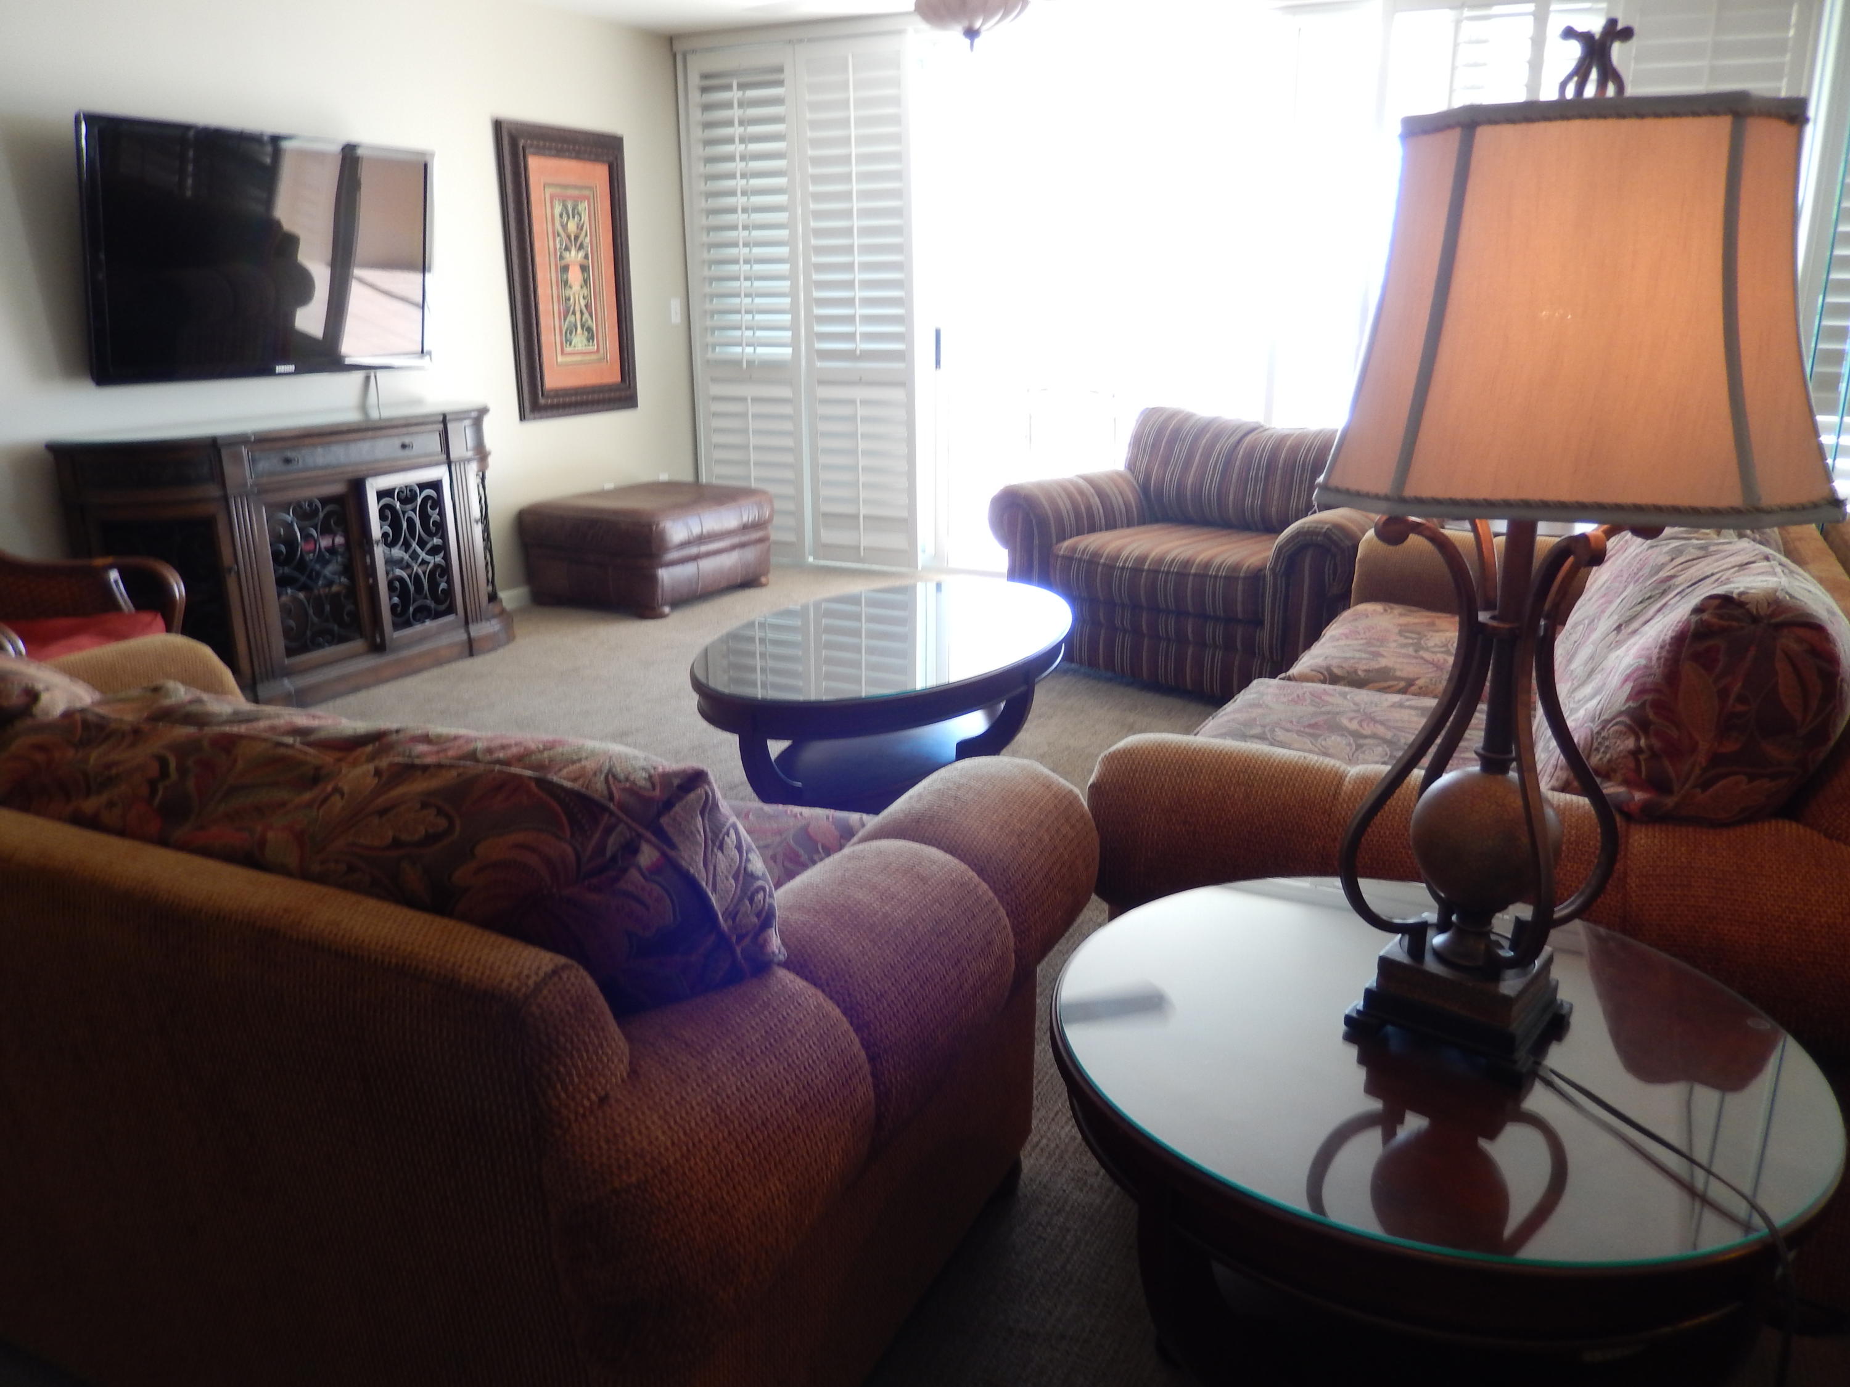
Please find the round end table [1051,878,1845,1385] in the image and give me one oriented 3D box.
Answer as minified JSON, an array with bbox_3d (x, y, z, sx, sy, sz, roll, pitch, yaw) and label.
[{"bbox_3d":[0.488,0.613,1.398,0.700,0.610,0.700,-1,17,0],"label":"round end table"}]

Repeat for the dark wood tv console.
[{"bbox_3d":[-2.097,-0.504,4.705,0.490,0.890,1.600,8,19,27],"label":"dark wood tv console"}]

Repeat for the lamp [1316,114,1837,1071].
[{"bbox_3d":[0.532,-0.076,1.169,0.375,0.840,0.375,6,18,20],"label":"lamp"}]

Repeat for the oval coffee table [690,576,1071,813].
[{"bbox_3d":[-0.075,0.077,3.411,0.840,0.485,1.300,7,19,25],"label":"oval coffee table"}]

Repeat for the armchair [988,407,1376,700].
[{"bbox_3d":[1.062,-0.573,4.845,1.360,0.880,0.950,12,21,36],"label":"armchair"}]

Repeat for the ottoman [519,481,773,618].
[{"bbox_3d":[-1.213,-0.661,6.002,0.735,0.425,0.830,9,19,29],"label":"ottoman"}]

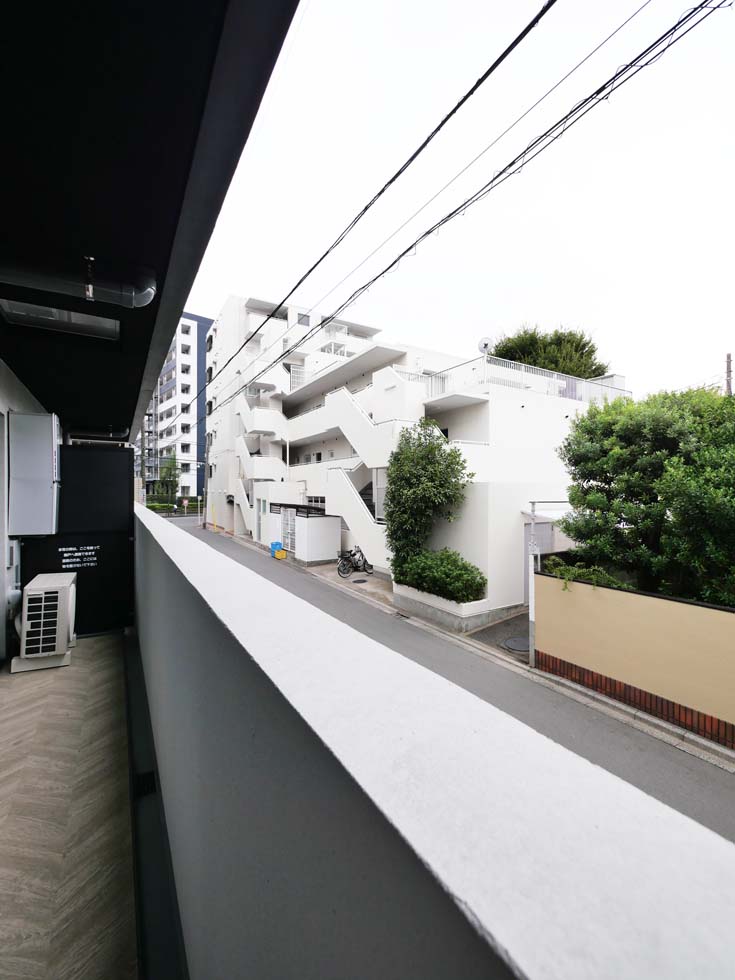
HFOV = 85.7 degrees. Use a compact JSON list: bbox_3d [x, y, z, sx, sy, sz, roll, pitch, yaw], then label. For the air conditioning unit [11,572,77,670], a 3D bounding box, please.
[{"bbox_3d":[-2.754,1.102,3.429,0.345,0.640,0.650,2,-1,-32],"label":"air conditioning unit"}]

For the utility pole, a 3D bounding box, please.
[{"bbox_3d":[-12.968,-0.642,32.000,0.260,7.560,0.260,3,0,0],"label":"utility pole"}]

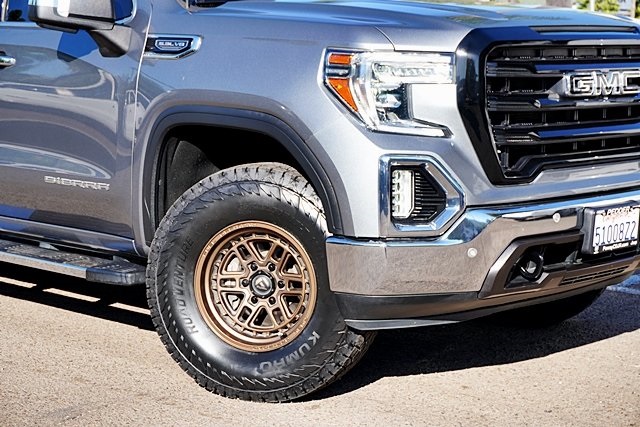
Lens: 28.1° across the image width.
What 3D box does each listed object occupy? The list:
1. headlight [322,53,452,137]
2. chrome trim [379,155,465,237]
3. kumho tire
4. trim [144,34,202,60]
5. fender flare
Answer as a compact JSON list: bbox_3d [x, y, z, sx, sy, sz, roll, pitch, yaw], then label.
[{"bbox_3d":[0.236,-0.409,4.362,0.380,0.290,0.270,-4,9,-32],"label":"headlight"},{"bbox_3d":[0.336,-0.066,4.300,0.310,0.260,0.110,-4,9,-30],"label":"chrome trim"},{"bbox_3d":[-0.195,0.249,4.681,0.862,0.862,0.300,3,5,17],"label":"kumho tire"},{"bbox_3d":[-0.543,-0.619,4.781,0.320,0.095,0.030,8,11,42],"label":"trim"},{"bbox_3d":[-0.277,-0.105,4.584,1.040,0.560,0.130,8,11,42],"label":"fender flare"}]

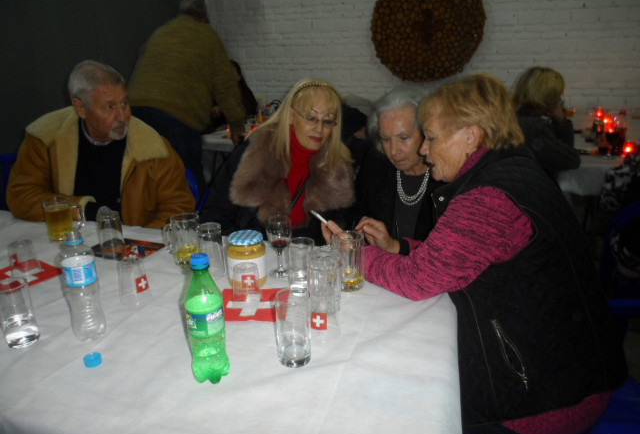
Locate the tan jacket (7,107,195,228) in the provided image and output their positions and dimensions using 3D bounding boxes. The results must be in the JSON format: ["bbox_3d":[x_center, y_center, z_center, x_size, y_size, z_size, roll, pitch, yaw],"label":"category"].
[{"bbox_3d":[-0.801,-0.081,1.714,0.650,0.630,0.430,-2,16,-6],"label":"tan jacket"}]

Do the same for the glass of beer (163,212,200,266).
[{"bbox_3d":[-0.376,0.067,1.215,0.106,0.130,0.078,-6,20,-17],"label":"glass of beer"}]

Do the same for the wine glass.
[{"bbox_3d":[-0.103,0.076,1.163,0.067,0.156,0.067,0,16,0],"label":"wine glass"}]

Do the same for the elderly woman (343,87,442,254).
[{"bbox_3d":[0.280,0.183,1.505,0.480,1.190,0.640,4,20,11],"label":"elderly woman"}]

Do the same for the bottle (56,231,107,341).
[{"bbox_3d":[-0.467,0.134,0.866,0.070,0.215,0.070,0,16,0],"label":"bottle"}]

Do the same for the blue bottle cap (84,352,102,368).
[{"bbox_3d":[-0.423,0.263,0.827,0.032,0.013,0.032,0,19,0],"label":"blue bottle cap"}]

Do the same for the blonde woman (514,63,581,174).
[{"bbox_3d":[1.150,-0.127,2.329,0.680,1.230,0.480,-9,21,-24],"label":"blonde woman"}]

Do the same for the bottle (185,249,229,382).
[{"bbox_3d":[-0.193,0.172,0.743,0.066,0.233,0.066,0,19,0],"label":"bottle"}]

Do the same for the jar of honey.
[{"bbox_3d":[-0.183,0.105,1.130,0.096,0.120,0.096,0,16,0],"label":"jar of honey"}]

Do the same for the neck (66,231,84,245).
[{"bbox_3d":[-0.468,0.042,0.839,0.030,0.024,0.030,0,16,0],"label":"neck"}]

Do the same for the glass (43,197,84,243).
[{"bbox_3d":[-0.824,0.011,1.438,0.114,0.138,0.078,-2,16,-5],"label":"glass"}]

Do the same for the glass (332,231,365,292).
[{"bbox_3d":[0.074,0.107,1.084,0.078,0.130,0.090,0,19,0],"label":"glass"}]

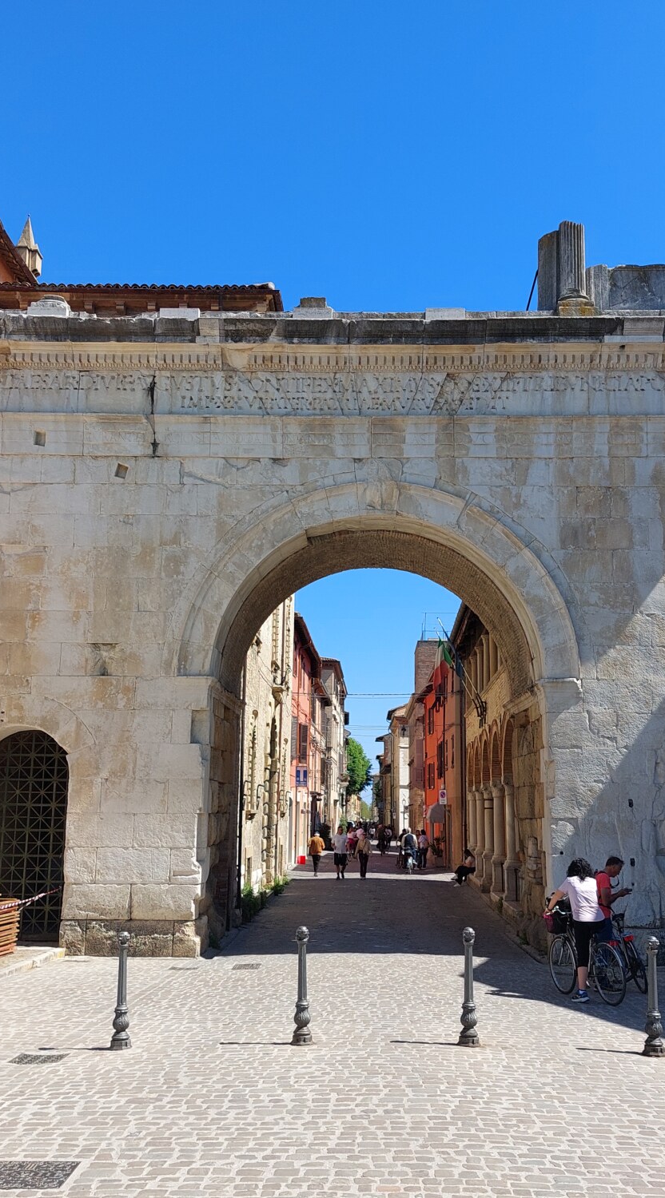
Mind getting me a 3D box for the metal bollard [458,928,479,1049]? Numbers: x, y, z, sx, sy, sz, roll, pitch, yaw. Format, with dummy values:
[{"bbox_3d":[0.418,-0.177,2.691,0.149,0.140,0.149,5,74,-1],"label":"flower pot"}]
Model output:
[{"bbox_3d":[1.196,3.401,9.744,0.180,1.000,0.180,1,-11,0],"label":"metal bollard"}]

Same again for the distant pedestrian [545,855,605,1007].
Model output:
[{"bbox_3d":[2.857,3.856,13.035,0.540,1.610,0.700,3,-11,-14],"label":"distant pedestrian"}]

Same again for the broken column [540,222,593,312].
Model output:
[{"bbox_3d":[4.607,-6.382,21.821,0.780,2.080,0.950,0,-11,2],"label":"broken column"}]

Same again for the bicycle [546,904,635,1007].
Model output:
[{"bbox_3d":[2.972,4.148,13.021,0.600,1.080,1.750,-1,-10,-17],"label":"bicycle"}]

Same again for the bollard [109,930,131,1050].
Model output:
[{"bbox_3d":[-1.895,3.536,10.048,0.190,1.015,0.190,0,-11,2],"label":"bollard"}]

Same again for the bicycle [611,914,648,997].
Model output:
[{"bbox_3d":[3.670,4.379,14.061,0.600,1.050,1.750,-7,-10,-6],"label":"bicycle"}]

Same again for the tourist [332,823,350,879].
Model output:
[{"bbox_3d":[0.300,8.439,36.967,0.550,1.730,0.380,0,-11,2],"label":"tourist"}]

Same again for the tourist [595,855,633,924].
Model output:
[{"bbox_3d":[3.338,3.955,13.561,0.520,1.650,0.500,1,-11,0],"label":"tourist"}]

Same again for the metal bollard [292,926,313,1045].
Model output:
[{"bbox_3d":[-0.268,3.531,10.148,0.190,1.015,0.190,0,-11,2],"label":"metal bollard"}]

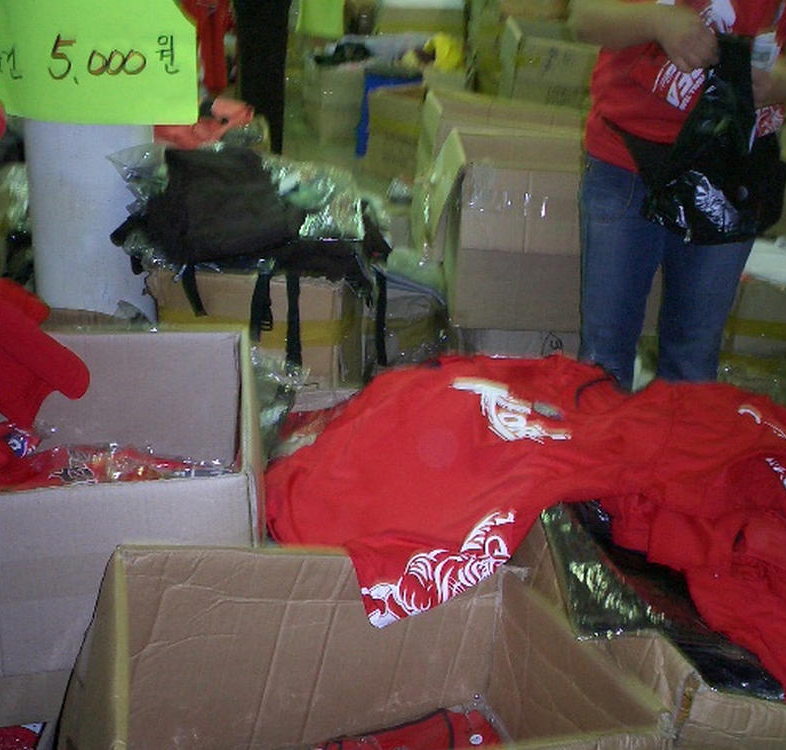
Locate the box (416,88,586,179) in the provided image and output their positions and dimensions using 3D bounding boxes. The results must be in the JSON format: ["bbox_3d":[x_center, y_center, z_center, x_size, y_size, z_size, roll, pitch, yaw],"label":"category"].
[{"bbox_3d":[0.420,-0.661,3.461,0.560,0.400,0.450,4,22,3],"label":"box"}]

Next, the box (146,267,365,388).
[{"bbox_3d":[-0.306,-0.167,2.547,0.430,0.240,0.360,5,23,5],"label":"box"}]

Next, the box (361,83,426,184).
[{"bbox_3d":[0.187,-0.915,4.087,0.450,0.310,0.420,10,23,17],"label":"box"}]

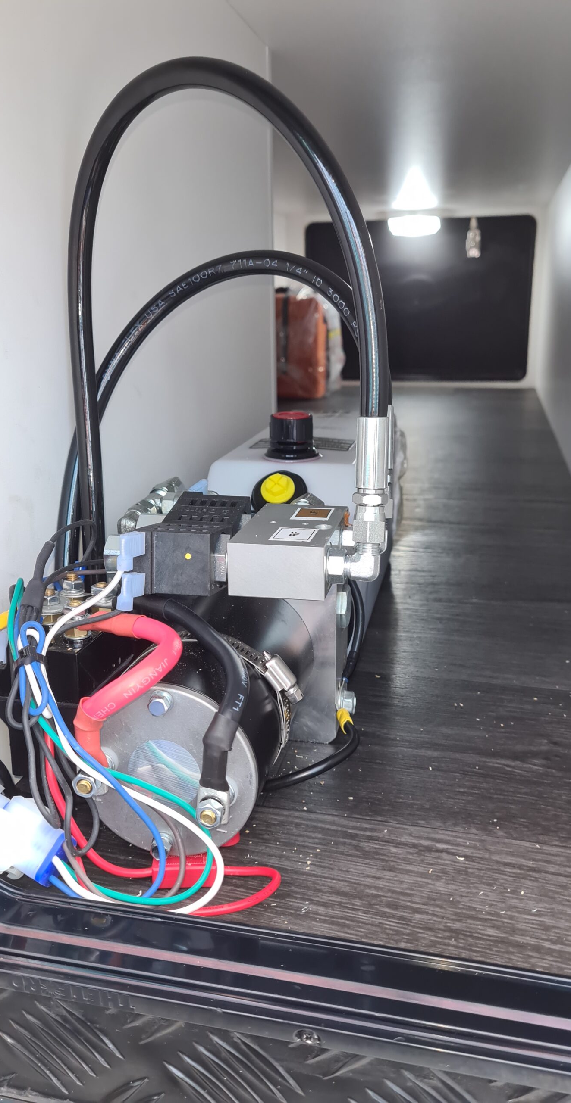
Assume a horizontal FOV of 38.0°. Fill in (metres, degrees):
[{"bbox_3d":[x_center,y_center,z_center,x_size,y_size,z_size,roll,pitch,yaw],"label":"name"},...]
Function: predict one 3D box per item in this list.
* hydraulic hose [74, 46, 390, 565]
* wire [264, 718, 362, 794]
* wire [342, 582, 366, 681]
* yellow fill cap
[{"bbox_3d":[-0.035,-0.110,0.429,0.180,0.250,0.048,7,18,24],"label":"hydraulic hose"},{"bbox_3d":[0.017,0.113,0.479,0.050,0.021,0.088,2,17,11],"label":"wire"},{"bbox_3d":[0.042,0.047,0.503,0.015,0.064,0.025,2,17,11],"label":"wire"},{"bbox_3d":[-0.005,-0.039,0.505,0.021,0.021,0.013,2,-28,11],"label":"yellow fill cap"}]

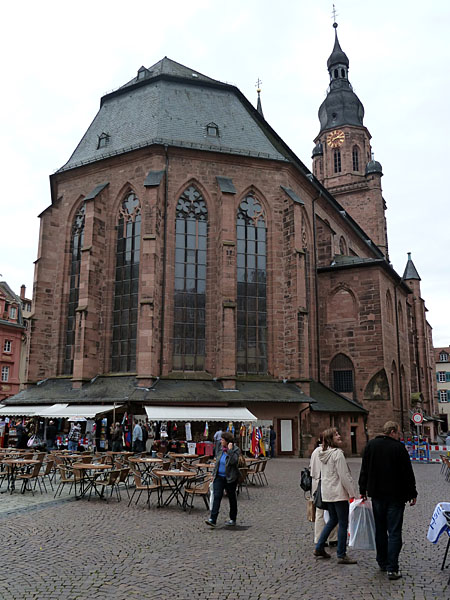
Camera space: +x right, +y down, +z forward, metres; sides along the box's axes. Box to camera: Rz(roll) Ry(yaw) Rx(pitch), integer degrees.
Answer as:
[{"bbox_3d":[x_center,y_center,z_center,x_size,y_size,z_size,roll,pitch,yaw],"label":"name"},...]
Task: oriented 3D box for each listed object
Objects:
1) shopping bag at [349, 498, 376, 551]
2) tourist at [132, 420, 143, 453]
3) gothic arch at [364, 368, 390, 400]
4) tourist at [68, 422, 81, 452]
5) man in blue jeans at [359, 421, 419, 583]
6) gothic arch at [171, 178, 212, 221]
[{"bbox_3d":[1.700,2.766,6.428,0.350,0.587,0.180,0,-14,0],"label":"shopping bag"},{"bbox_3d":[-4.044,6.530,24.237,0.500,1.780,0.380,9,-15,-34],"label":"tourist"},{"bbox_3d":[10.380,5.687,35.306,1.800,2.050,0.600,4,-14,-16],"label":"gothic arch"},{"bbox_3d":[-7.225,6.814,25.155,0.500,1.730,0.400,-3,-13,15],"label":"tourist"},{"bbox_3d":[1.947,2.422,6.409,0.630,1.800,0.430,-2,-12,12],"label":"man in blue jeans"},{"bbox_3d":[-2.165,-6.508,33.613,2.780,2.890,0.500,3,-13,-15],"label":"gothic arch"}]

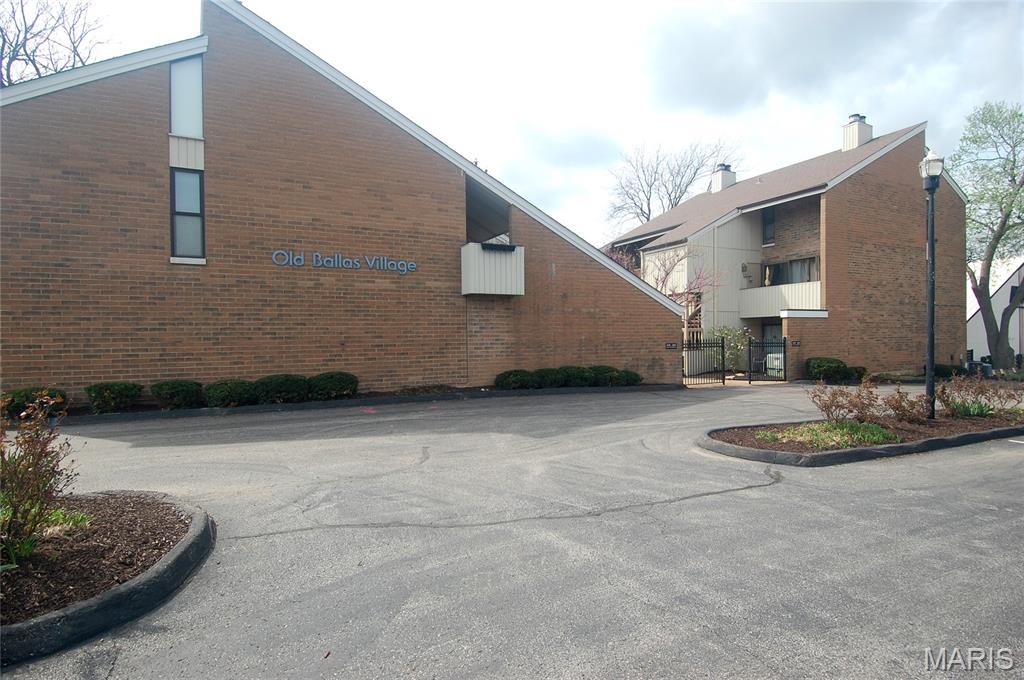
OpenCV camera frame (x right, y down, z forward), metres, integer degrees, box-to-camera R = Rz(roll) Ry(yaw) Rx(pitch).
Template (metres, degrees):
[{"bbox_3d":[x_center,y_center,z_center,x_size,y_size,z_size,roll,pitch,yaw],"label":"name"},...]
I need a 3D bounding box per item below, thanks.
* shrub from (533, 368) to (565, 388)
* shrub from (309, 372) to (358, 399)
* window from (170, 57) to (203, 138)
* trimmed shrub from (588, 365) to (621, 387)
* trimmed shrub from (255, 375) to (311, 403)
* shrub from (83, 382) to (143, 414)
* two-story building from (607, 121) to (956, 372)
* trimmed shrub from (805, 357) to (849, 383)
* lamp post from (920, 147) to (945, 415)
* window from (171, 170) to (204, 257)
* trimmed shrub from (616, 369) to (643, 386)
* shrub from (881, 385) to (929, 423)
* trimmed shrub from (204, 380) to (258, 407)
[{"bbox_3d":[0.973,1.016,13.527,0.931,0.524,0.780,-1,1,-25],"label":"shrub"},{"bbox_3d":[-3.913,0.983,11.210,1.057,0.629,0.800,-1,1,-25],"label":"shrub"},{"bbox_3d":[-6.651,-5.015,10.460,0.570,1.720,0.100,-1,0,-25],"label":"window"},{"bbox_3d":[2.551,1.004,14.181,0.850,0.550,0.850,-1,0,0],"label":"trimmed shrub"},{"bbox_3d":[-4.785,1.020,10.653,1.100,0.570,0.950,-1,0,-25],"label":"trimmed shrub"},{"bbox_3d":[-7.428,1.058,9.544,0.857,0.605,0.780,-1,1,-25],"label":"shrub"},{"bbox_3d":[12.228,-4.361,26.854,13.000,11.800,13.800,-1,1,-25],"label":"two-story building"},{"bbox_3d":[11.160,1.048,18.178,1.320,0.920,1.100,-1,0,-25],"label":"trimmed shrub"},{"bbox_3d":[6.887,-0.912,8.400,0.320,4.400,0.320,0,0,17],"label":"lamp post"},{"bbox_3d":[-6.611,-2.573,10.429,0.589,1.816,0.120,-1,1,-25],"label":"window"},{"bbox_3d":[3.239,1.045,14.506,0.800,0.470,0.800,-1,0,0],"label":"trimmed shrub"},{"bbox_3d":[6.666,1.074,8.650,0.720,0.660,0.680,-1,1,-25],"label":"shrub"},{"bbox_3d":[-5.663,1.070,10.381,0.998,0.497,0.780,-1,1,-25],"label":"trimmed shrub"}]

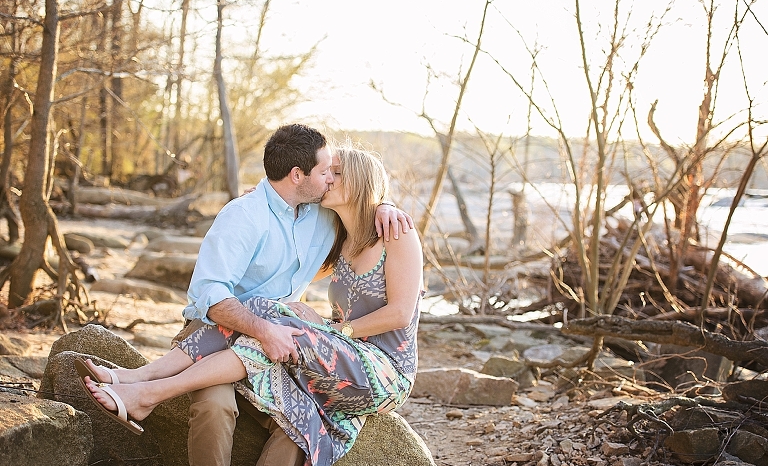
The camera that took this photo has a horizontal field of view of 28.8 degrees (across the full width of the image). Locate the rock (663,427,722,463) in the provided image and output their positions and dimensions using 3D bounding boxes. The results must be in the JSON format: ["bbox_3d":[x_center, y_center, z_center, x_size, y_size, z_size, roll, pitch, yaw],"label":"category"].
[{"bbox_3d":[1.188,0.818,5.750,0.220,0.140,0.170,0,2,0],"label":"rock"}]

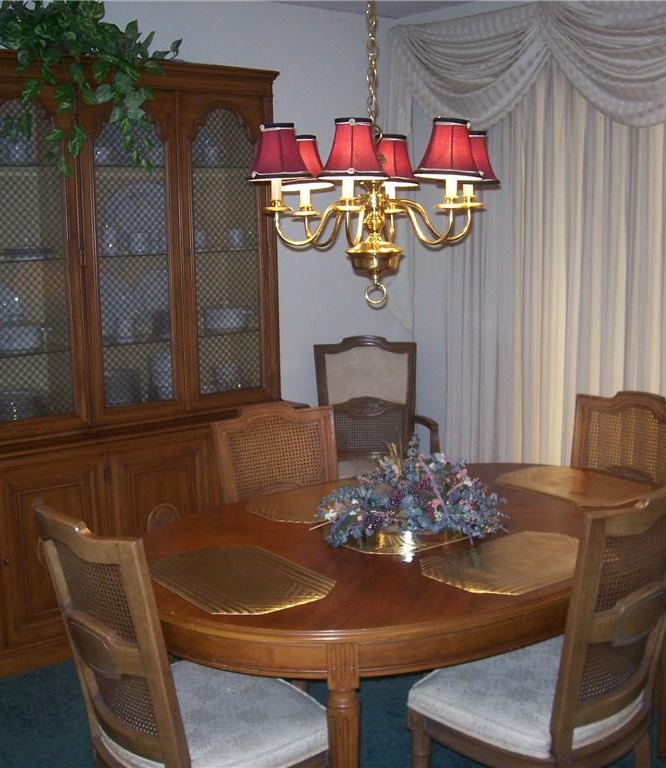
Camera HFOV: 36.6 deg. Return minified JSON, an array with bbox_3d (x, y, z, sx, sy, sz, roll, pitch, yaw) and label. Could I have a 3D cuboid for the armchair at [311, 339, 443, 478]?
[{"bbox_3d":[0.162,0.330,4.279,0.600,1.010,0.600,-1,9,-2],"label":"armchair"}]

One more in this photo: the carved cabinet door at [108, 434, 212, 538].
[{"bbox_3d":[-0.617,0.521,3.701,0.421,0.632,0.025,-8,12,-38],"label":"carved cabinet door"}]

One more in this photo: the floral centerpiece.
[{"bbox_3d":[0.185,0.263,2.631,0.470,0.230,0.350,-1,9,0],"label":"floral centerpiece"}]

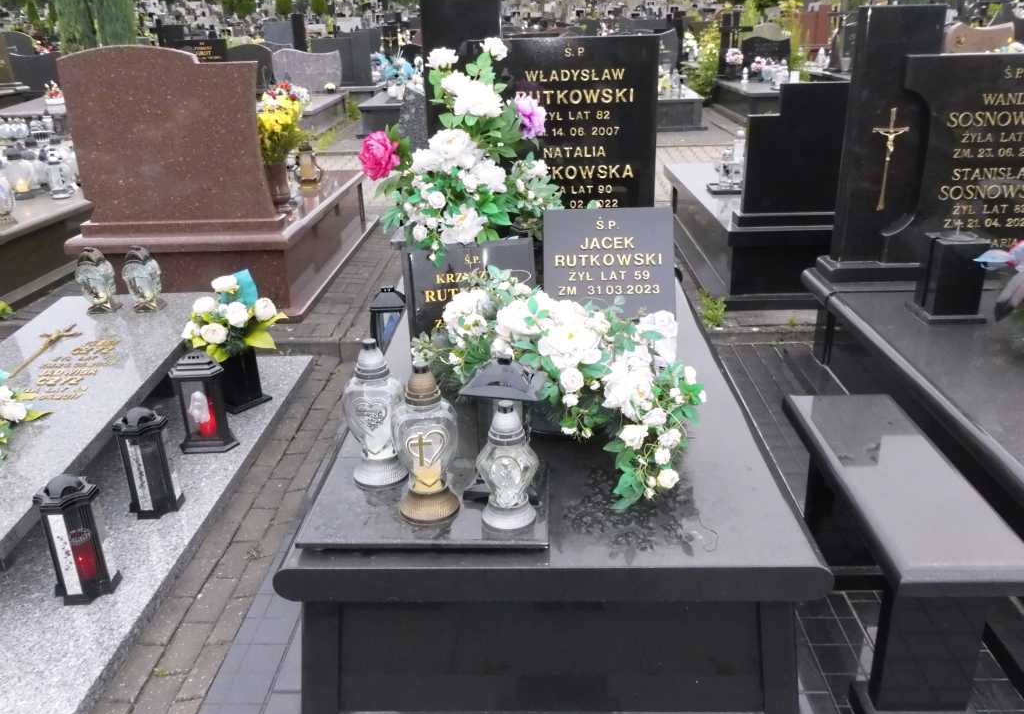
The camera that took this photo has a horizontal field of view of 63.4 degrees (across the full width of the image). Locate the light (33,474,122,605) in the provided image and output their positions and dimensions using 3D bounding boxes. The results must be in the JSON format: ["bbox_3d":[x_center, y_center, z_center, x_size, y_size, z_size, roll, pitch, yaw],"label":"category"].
[{"bbox_3d":[-1.227,0.498,2.337,0.160,0.359,0.160,-1,22,2],"label":"light"}]

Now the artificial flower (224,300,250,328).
[{"bbox_3d":[-1.056,-0.164,3.186,0.098,0.098,0.080,-9,23,-18],"label":"artificial flower"}]

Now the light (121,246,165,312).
[{"bbox_3d":[-1.639,-0.346,3.648,0.155,0.277,0.105,-1,26,2],"label":"light"}]

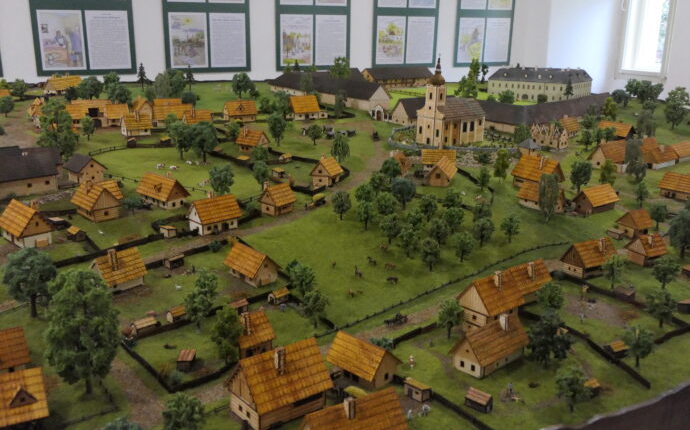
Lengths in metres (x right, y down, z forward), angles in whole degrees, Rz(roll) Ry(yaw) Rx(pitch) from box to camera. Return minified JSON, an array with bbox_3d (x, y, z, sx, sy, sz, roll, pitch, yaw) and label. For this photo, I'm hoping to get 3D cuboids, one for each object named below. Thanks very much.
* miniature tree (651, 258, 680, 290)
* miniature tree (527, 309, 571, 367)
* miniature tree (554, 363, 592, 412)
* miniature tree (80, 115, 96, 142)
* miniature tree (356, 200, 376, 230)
[{"bbox_3d":[0.663,0.122,1.304,0.057,0.067,0.057,1,19,0],"label":"miniature tree"},{"bbox_3d":[0.383,0.232,1.165,0.081,0.111,0.077,7,19,19],"label":"miniature tree"},{"bbox_3d":[0.326,0.250,0.903,0.050,0.076,0.050,1,19,0],"label":"miniature tree"},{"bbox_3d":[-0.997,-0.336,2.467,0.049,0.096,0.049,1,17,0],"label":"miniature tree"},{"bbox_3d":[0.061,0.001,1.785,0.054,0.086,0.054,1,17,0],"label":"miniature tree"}]

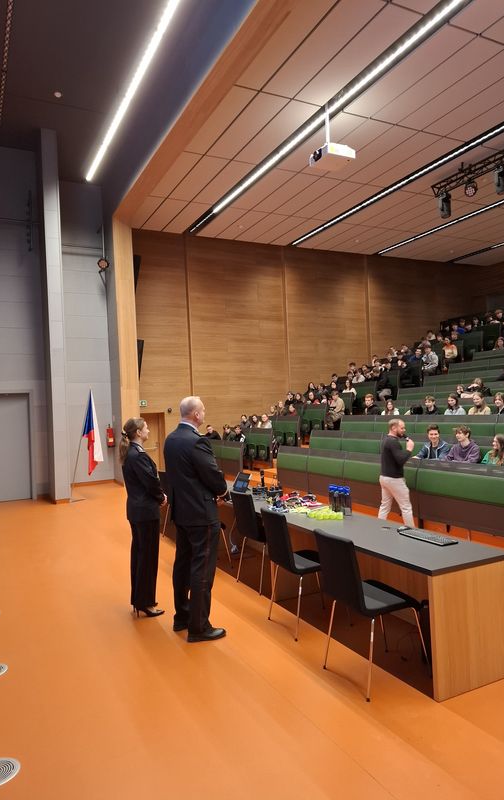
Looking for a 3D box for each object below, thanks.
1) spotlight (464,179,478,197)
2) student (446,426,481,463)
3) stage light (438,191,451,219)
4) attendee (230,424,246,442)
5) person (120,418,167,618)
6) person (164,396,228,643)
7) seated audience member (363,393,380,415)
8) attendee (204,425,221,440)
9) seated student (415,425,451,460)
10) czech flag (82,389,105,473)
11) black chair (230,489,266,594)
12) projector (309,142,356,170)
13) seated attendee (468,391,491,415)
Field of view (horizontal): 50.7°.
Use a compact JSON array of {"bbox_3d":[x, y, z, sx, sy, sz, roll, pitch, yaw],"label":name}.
[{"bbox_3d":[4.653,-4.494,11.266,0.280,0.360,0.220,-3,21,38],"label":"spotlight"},{"bbox_3d":[2.900,0.970,7.300,0.740,1.220,0.520,-1,-2,-33],"label":"student"},{"bbox_3d":[4.302,-4.392,11.941,0.270,0.580,0.290,-2,-1,-28],"label":"stage light"},{"bbox_3d":[-0.330,1.220,13.100,0.740,1.200,0.520,-1,-2,-40],"label":"attendee"},{"bbox_3d":[-0.972,0.999,4.637,0.310,1.700,0.440,-2,-1,-28],"label":"person"},{"bbox_3d":[-0.425,0.885,4.080,0.420,1.810,0.550,-1,-2,-32],"label":"person"},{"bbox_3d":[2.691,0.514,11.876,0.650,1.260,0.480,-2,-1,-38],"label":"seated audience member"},{"bbox_3d":[-1.050,1.270,14.200,0.740,1.200,0.520,-1,-2,-40],"label":"attendee"},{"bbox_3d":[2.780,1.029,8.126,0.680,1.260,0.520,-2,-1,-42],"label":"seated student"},{"bbox_3d":[-3.271,0.671,10.968,0.460,1.720,0.200,-2,-1,-28],"label":"czech flag"},{"bbox_3d":[0.167,1.362,5.248,0.560,0.890,0.470,-2,-1,-28],"label":"black chair"},{"bbox_3d":[1.381,-4.146,9.091,0.545,0.170,0.520,-2,-1,-28],"label":"projector"},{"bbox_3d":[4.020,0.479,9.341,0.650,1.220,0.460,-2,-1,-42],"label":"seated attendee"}]

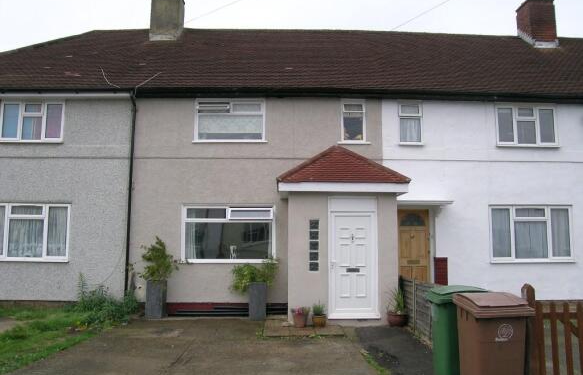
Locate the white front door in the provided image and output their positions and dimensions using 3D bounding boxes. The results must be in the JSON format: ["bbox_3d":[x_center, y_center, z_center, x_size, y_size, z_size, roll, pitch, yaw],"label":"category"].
[{"bbox_3d":[1.202,1.510,9.224,0.957,2.076,0.100,0,-7,-2],"label":"white front door"}]

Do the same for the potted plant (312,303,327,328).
[{"bbox_3d":[0.524,2.365,8.831,0.263,0.451,0.260,0,-6,-1],"label":"potted plant"}]

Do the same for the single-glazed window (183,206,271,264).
[{"bbox_3d":[-1.364,1.019,10.368,2.024,1.241,0.100,0,-7,-2],"label":"single-glazed window"}]

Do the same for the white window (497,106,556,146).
[{"bbox_3d":[5.391,-1.411,10.848,1.376,0.973,0.100,0,-7,-2],"label":"white window"}]

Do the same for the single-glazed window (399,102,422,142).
[{"bbox_3d":[2.711,-1.447,10.776,0.530,0.966,0.100,0,-7,-2],"label":"single-glazed window"}]

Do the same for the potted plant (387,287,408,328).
[{"bbox_3d":[1.986,2.252,8.833,0.414,0.745,0.420,0,-6,-1],"label":"potted plant"}]

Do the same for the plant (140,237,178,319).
[{"bbox_3d":[-2.728,1.851,9.745,0.781,1.708,0.560,0,-6,-1],"label":"plant"}]

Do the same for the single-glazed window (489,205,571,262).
[{"bbox_3d":[5.330,1.038,10.557,1.825,1.242,0.100,0,-7,-2],"label":"single-glazed window"}]

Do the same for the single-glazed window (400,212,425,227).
[{"bbox_3d":[2.705,0.715,10.541,0.539,0.357,0.050,0,-6,-1],"label":"single-glazed window"}]

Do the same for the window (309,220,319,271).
[{"bbox_3d":[0.443,1.139,9.247,0.195,0.997,0.100,0,-7,-2],"label":"window"}]

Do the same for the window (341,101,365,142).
[{"bbox_3d":[1.410,-1.476,10.742,0.558,0.964,0.100,0,-7,-2],"label":"window"}]

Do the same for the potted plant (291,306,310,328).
[{"bbox_3d":[0.173,2.414,8.836,0.366,0.384,0.340,0,-7,-2],"label":"potted plant"}]

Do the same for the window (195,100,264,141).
[{"bbox_3d":[-1.368,-1.478,10.440,1.542,0.947,0.100,0,-6,-1],"label":"window"}]

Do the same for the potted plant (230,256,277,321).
[{"bbox_3d":[-0.754,2.067,9.622,0.978,1.264,0.600,0,-6,-1],"label":"potted plant"}]

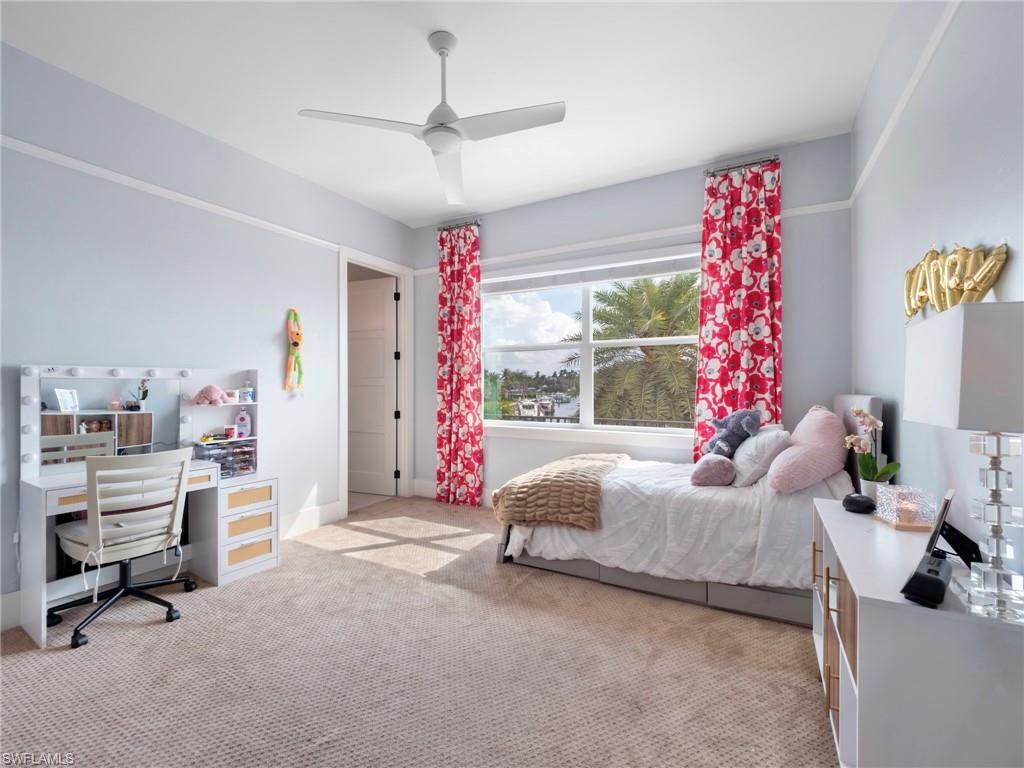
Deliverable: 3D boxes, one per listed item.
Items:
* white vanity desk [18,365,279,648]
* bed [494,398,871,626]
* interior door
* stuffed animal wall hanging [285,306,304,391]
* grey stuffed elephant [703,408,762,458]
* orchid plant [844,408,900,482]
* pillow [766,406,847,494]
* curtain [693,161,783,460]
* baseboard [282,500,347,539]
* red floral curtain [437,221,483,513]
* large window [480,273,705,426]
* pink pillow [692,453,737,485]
[{"bbox_3d":[-2.091,0.580,2.518,0.410,1.355,1.100,0,0,32],"label":"white vanity desk"},{"bbox_3d":[1.098,0.658,2.921,2.080,1.180,1.060,0,0,27],"label":"bed"},{"bbox_3d":[-1.614,0.032,4.747,0.710,2.430,0.045,0,0,20],"label":"interior door"},{"bbox_3d":[-1.793,-0.291,3.444,0.090,0.680,0.140,0,0,31],"label":"stuffed animal wall hanging"},{"bbox_3d":[1.523,0.352,2.860,0.340,0.350,0.280,0,0,6],"label":"grey stuffed elephant"},{"bbox_3d":[1.419,0.250,1.630,0.180,0.310,0.180,0,0,31],"label":"orchid plant"},{"bbox_3d":[1.759,0.394,2.536,0.420,0.490,0.560,0,0,27],"label":"pillow"},{"bbox_3d":[1.730,-0.193,3.178,0.580,2.870,0.130,0,0,27],"label":"curtain"},{"bbox_3d":[-1.720,1.175,3.631,0.020,0.170,0.580,0,0,31],"label":"baseboard"},{"bbox_3d":[-0.552,-0.181,4.316,0.570,2.870,0.130,0,0,27],"label":"red floral curtain"},{"bbox_3d":[0.664,-0.297,3.844,2.160,1.380,0.100,0,0,27],"label":"large window"},{"bbox_3d":[1.323,0.565,2.720,0.270,0.210,0.250,0,0,27],"label":"pink pillow"}]

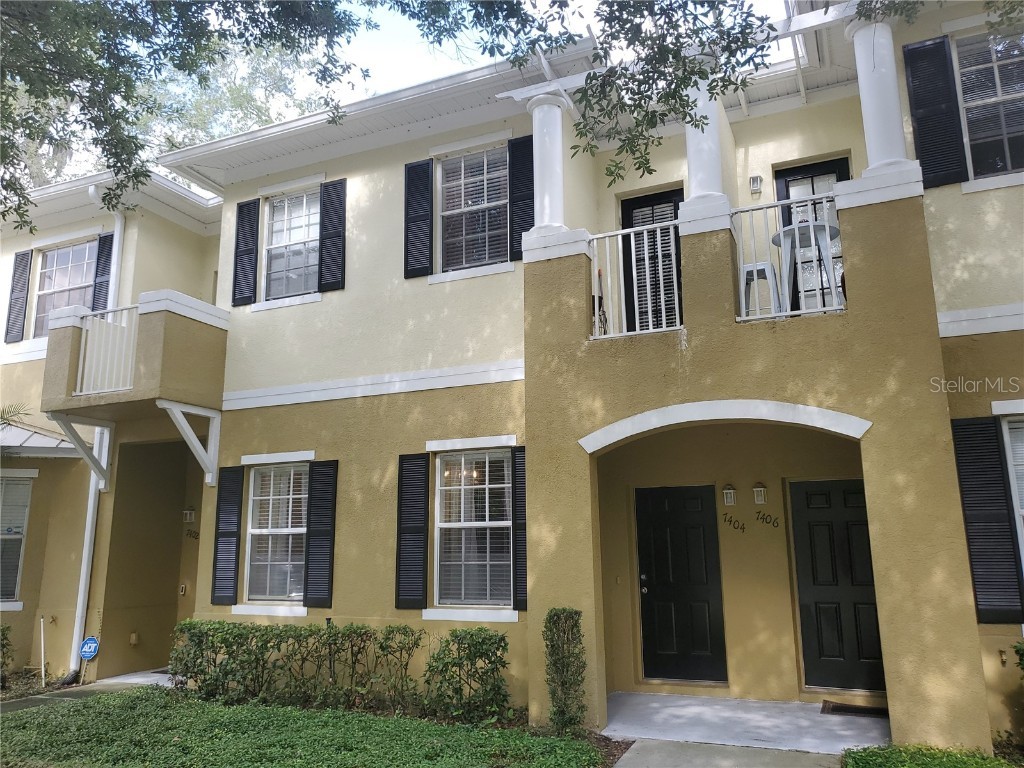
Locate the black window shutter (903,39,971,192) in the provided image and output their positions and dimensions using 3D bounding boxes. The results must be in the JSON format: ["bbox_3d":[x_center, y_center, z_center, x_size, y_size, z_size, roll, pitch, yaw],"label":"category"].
[{"bbox_3d":[3.816,-2.456,6.941,0.368,1.431,0.050,-6,-13,23],"label":"black window shutter"}]

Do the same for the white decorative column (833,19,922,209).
[{"bbox_3d":[3.052,-2.250,6.577,0.643,1.663,0.410,-6,-12,23],"label":"white decorative column"}]

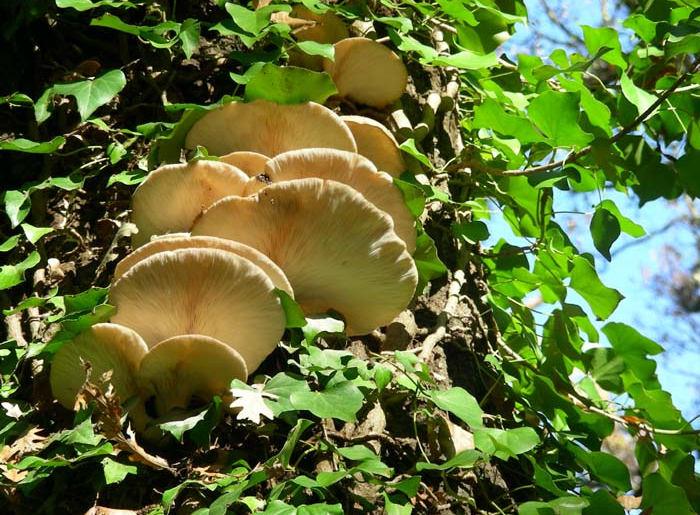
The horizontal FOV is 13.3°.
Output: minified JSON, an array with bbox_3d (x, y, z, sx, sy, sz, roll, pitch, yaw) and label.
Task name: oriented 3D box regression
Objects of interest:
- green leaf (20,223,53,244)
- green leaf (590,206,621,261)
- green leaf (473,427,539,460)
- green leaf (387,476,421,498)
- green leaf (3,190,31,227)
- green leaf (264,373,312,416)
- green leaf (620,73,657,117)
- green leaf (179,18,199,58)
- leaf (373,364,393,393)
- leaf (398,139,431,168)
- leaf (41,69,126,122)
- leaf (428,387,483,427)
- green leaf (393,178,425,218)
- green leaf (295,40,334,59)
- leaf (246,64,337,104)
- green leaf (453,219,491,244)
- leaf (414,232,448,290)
[{"bbox_3d":[-0.263,-0.020,2.510,0.027,0.013,0.020,0,-25,0],"label":"green leaf"},{"bbox_3d":[0.239,-0.022,2.800,0.031,0.053,0.012,-1,-20,21],"label":"green leaf"},{"bbox_3d":[0.138,0.165,2.660,0.058,0.038,0.012,0,-49,0],"label":"green leaf"},{"bbox_3d":[0.046,0.199,2.600,0.031,0.025,0.010,7,-37,-9],"label":"green leaf"},{"bbox_3d":[-0.281,-0.041,2.520,0.024,0.028,0.018,0,-25,0],"label":"green leaf"},{"bbox_3d":[-0.050,0.121,2.620,0.054,0.050,0.013,0,-32,0],"label":"green leaf"},{"bbox_3d":[0.241,-0.135,2.500,0.027,0.043,0.008,-30,-17,18],"label":"green leaf"},{"bbox_3d":[-0.138,-0.188,2.570,0.019,0.032,0.017,0,-25,0],"label":"green leaf"},{"bbox_3d":[0.027,0.100,2.480,0.017,0.026,0.005,0,-20,0],"label":"leaf"},{"bbox_3d":[0.054,-0.088,2.520,0.027,0.018,0.020,0,-25,0],"label":"leaf"},{"bbox_3d":[-0.248,-0.151,2.790,0.075,0.050,0.016,11,-30,3],"label":"leaf"},{"bbox_3d":[0.087,0.123,2.460,0.051,0.031,0.009,35,-36,8],"label":"leaf"},{"bbox_3d":[0.045,-0.050,2.500,0.035,0.037,0.008,-17,-6,-19],"label":"green leaf"},{"bbox_3d":[-0.030,-0.175,2.520,0.035,0.024,0.008,0,-46,-12],"label":"green leaf"},{"bbox_3d":[-0.055,-0.160,2.780,0.086,0.046,0.022,0,-18,0],"label":"leaf"},{"bbox_3d":[0.102,-0.022,2.520,0.032,0.013,0.022,0,-25,0],"label":"green leaf"},{"bbox_3d":[0.071,0.004,2.780,0.048,0.060,0.016,6,-19,-17],"label":"leaf"}]

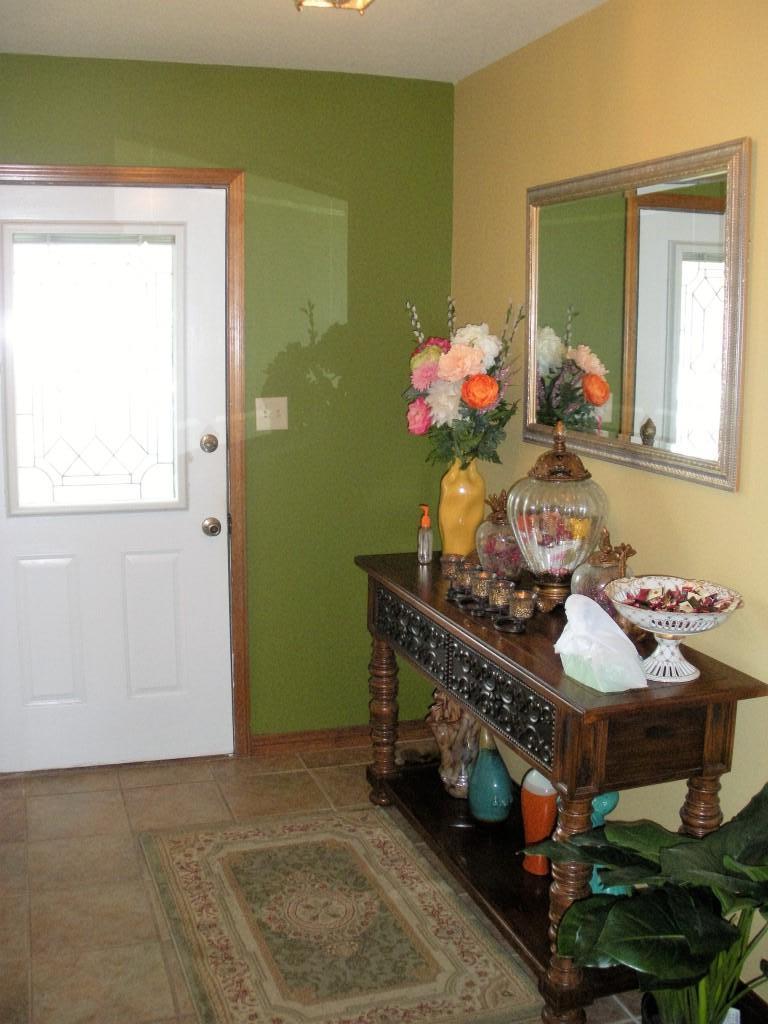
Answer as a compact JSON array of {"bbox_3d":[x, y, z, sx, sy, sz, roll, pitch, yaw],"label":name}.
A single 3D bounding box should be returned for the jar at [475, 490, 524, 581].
[{"bbox_3d":[0.356,0.069,3.236,0.152,0.273,0.152,1,9,0],"label":"jar"}]

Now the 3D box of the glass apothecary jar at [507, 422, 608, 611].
[{"bbox_3d":[0.464,0.012,2.854,0.273,0.512,0.273,1,9,0],"label":"glass apothecary jar"}]

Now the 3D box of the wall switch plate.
[{"bbox_3d":[-0.388,-0.340,3.712,0.115,0.114,0.009,-3,10,-18],"label":"wall switch plate"}]

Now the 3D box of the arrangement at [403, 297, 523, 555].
[{"bbox_3d":[0.233,-0.248,3.374,0.370,0.852,0.390,1,9,0],"label":"arrangement"}]

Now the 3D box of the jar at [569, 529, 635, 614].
[{"bbox_3d":[0.532,0.174,2.597,0.155,0.276,0.155,1,9,0],"label":"jar"}]

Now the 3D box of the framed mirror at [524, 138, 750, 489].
[{"bbox_3d":[0.602,-0.506,2.745,0.035,0.755,1.040,-3,10,-18],"label":"framed mirror"}]

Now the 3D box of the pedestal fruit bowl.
[{"bbox_3d":[0.623,0.266,2.316,0.300,0.182,0.300,1,9,0],"label":"pedestal fruit bowl"}]

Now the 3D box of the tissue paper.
[{"bbox_3d":[0.472,0.269,2.284,0.150,0.185,0.170,-3,10,-18],"label":"tissue paper"}]

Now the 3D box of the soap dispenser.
[{"bbox_3d":[0.131,0.071,3.463,0.052,0.192,0.045,-3,10,-18],"label":"soap dispenser"}]

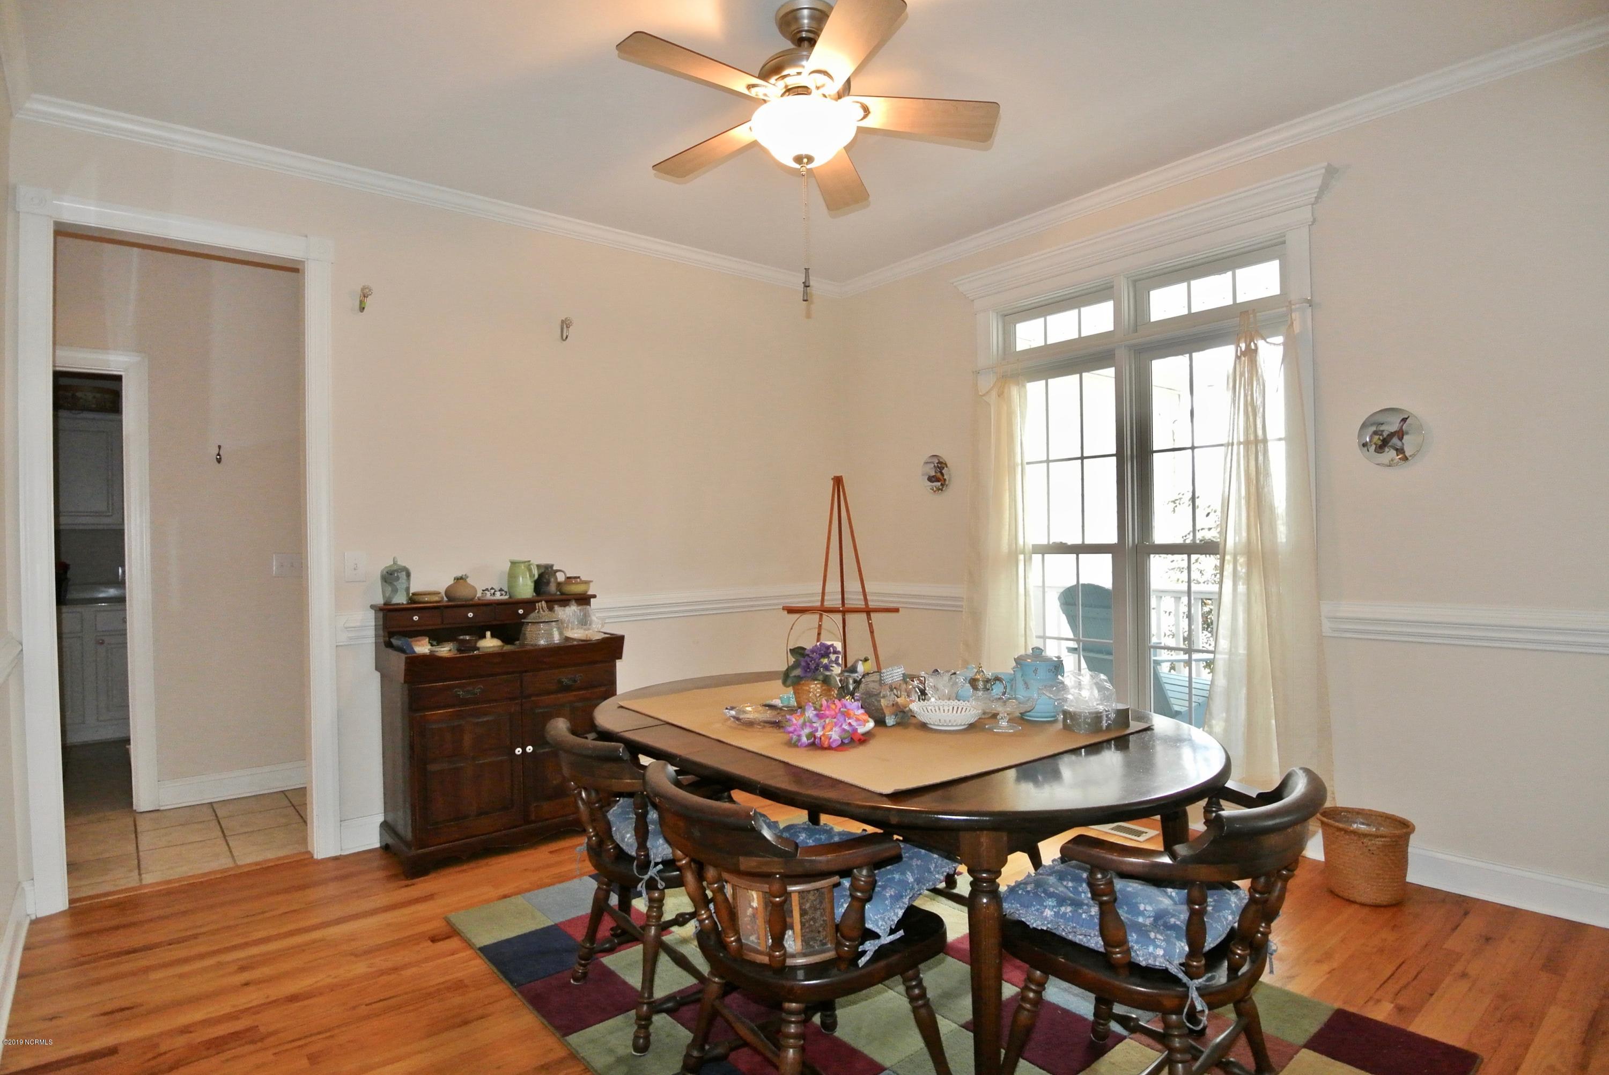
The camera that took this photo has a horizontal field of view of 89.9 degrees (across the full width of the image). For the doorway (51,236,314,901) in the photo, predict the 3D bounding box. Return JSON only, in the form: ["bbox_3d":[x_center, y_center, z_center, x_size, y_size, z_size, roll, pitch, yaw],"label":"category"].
[{"bbox_3d":[-2.283,0.099,3.014,0.762,2.386,0.140,-1,0,-40],"label":"doorway"}]

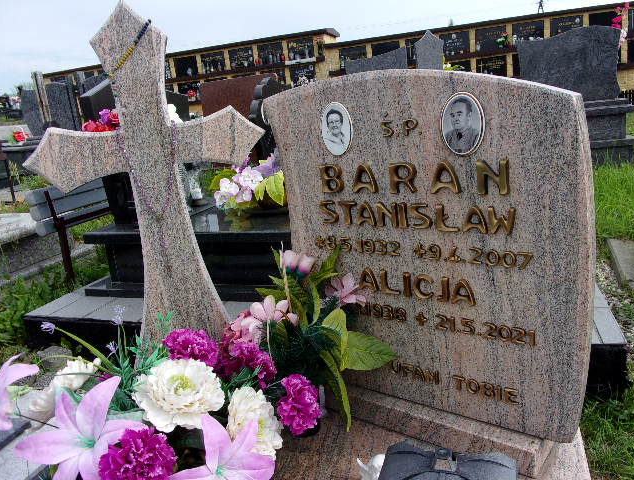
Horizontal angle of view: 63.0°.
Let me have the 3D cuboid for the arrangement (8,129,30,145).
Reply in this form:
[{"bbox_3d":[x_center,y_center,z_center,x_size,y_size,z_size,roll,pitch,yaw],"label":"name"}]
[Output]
[{"bbox_3d":[-3.517,-1.220,6.100,0.260,0.190,0.220,-1,16,21],"label":"arrangement"}]

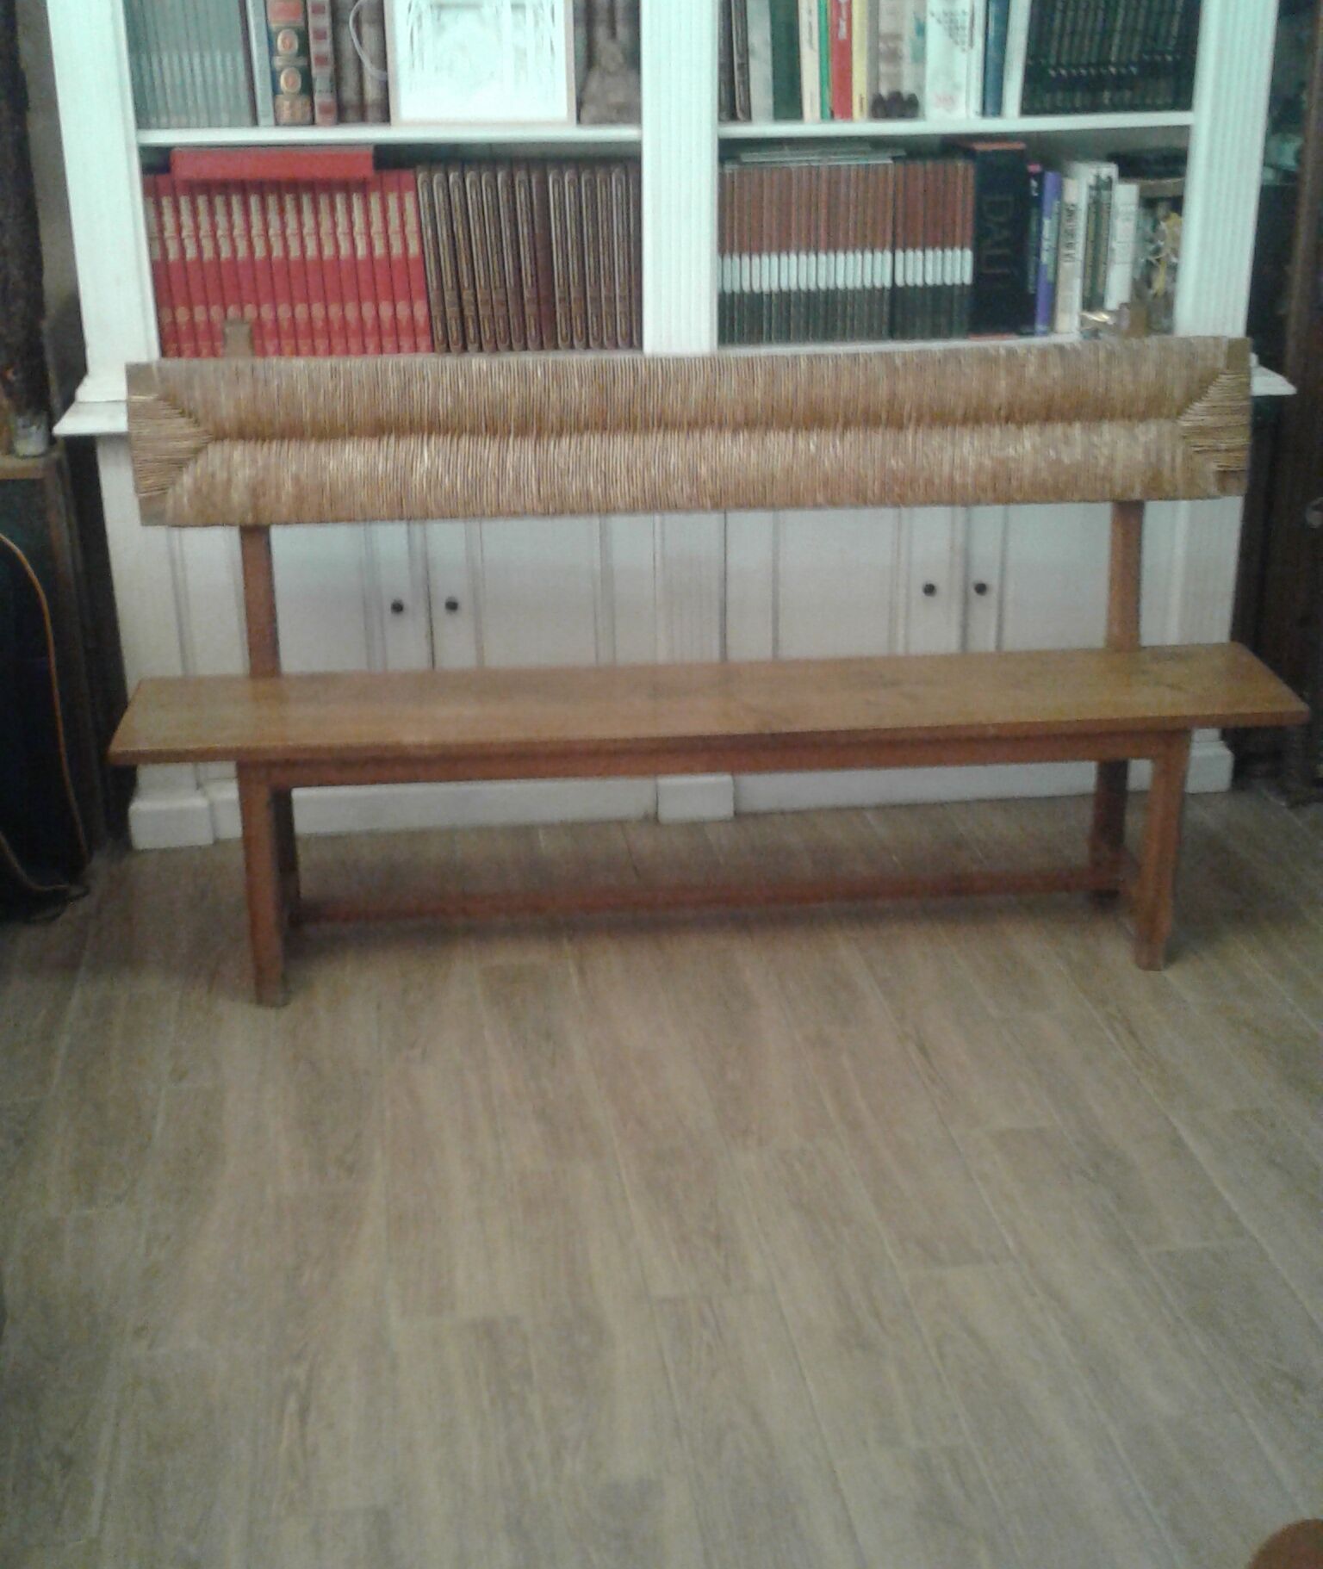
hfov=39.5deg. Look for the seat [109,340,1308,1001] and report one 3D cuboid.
[{"bbox_3d":[0.078,-0.207,3.006,1.849,0.971,0.426,-2,21,-3],"label":"seat"}]

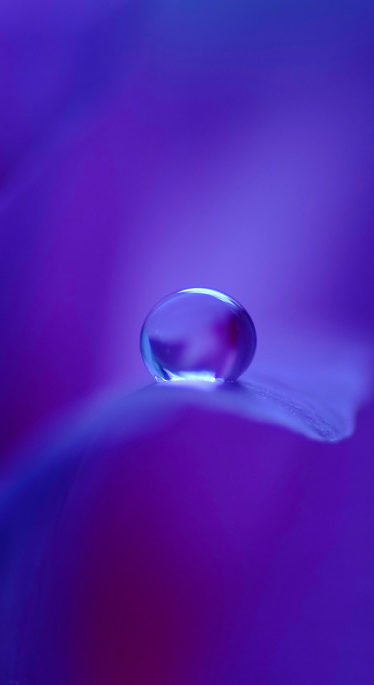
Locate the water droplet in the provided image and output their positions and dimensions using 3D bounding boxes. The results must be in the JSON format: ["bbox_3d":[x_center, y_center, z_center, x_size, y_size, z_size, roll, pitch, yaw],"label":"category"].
[{"bbox_3d":[0.000,0.000,0.102,0.003,0.002,0.003,0,6,0],"label":"water droplet"}]

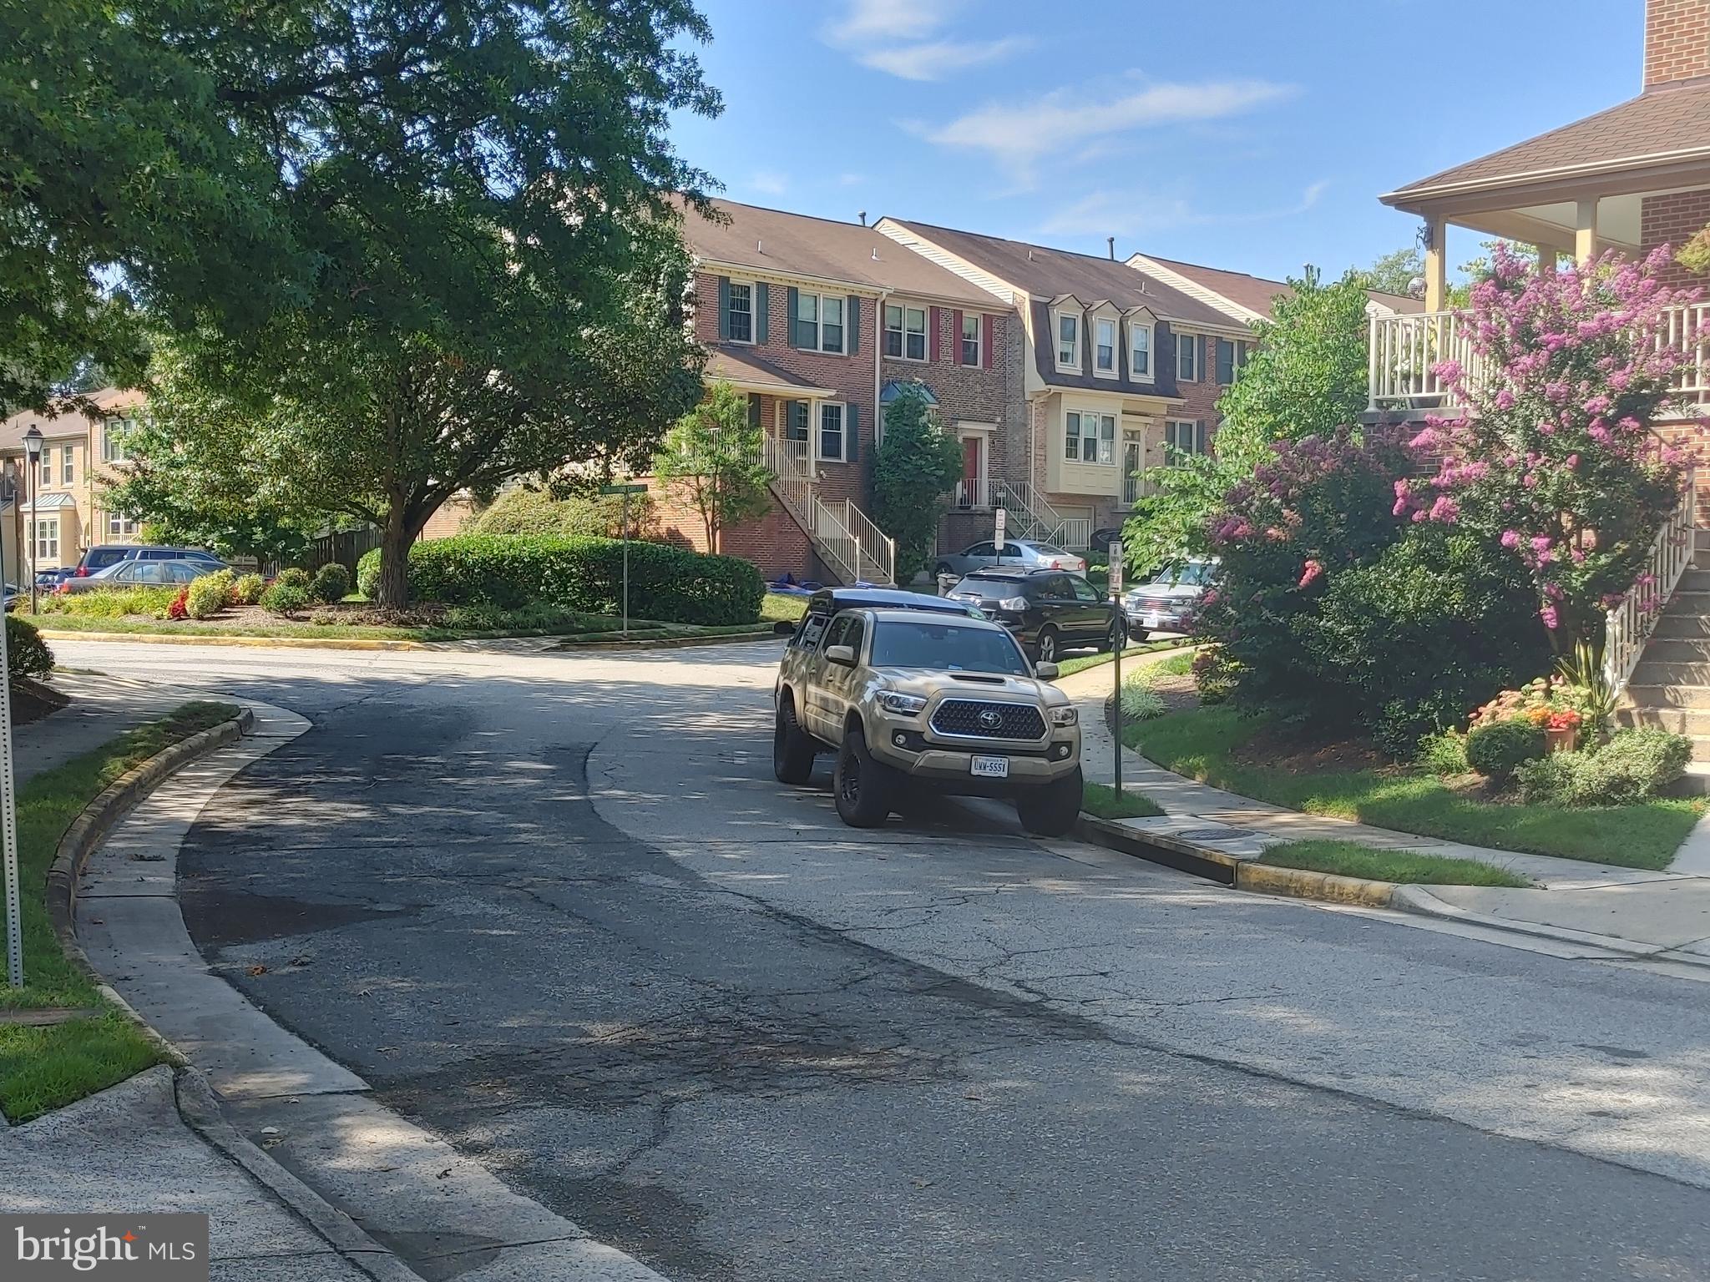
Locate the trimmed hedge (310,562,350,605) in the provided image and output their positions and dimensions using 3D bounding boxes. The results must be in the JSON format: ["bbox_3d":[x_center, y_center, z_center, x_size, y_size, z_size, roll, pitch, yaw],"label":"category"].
[{"bbox_3d":[-11.288,-1.251,43.600,0.880,0.920,0.880,0,2,-15],"label":"trimmed hedge"}]

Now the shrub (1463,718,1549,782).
[{"bbox_3d":[5.402,0.914,16.800,0.660,0.540,0.640,1,2,18],"label":"shrub"}]

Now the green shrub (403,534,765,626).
[{"bbox_3d":[-6.527,-1.411,45.500,9.100,1.850,2.100,1,1,21],"label":"green shrub"}]

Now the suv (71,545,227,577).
[{"bbox_3d":[-16.000,-1.320,48.500,5.200,1.870,2.000,0,2,-31],"label":"suv"}]

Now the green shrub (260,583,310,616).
[{"bbox_3d":[-11.547,-0.838,41.000,1.000,0.680,0.950,0,2,-16],"label":"green shrub"}]

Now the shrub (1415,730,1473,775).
[{"bbox_3d":[5.038,0.959,17.300,0.500,0.420,0.480,1,2,16],"label":"shrub"}]

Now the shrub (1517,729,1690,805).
[{"bbox_3d":[6.242,1.053,16.900,1.350,0.650,0.950,1,1,20],"label":"shrub"}]

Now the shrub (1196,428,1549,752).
[{"bbox_3d":[4.677,-0.465,18.300,2.950,2.800,2.400,1,1,23],"label":"shrub"}]

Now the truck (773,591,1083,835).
[{"bbox_3d":[0.530,0.530,18.800,1.950,1.980,5.420,3,2,-12],"label":"truck"}]

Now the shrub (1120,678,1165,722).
[{"bbox_3d":[3.616,0.740,25.500,0.560,0.550,0.550,1,1,8],"label":"shrub"}]

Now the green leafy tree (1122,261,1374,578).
[{"bbox_3d":[5.457,-2.299,28.000,3.500,5.700,3.400,1,2,11],"label":"green leafy tree"}]

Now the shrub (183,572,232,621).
[{"bbox_3d":[-13.660,-0.944,42.700,1.000,1.000,0.950,0,1,-18],"label":"shrub"}]

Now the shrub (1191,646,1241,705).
[{"bbox_3d":[4.639,0.446,26.000,0.650,0.780,0.650,0,2,10],"label":"shrub"}]

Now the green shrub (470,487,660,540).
[{"bbox_3d":[-6.958,-2.287,48.500,4.500,2.800,3.000,0,1,-9],"label":"green shrub"}]

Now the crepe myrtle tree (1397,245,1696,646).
[{"bbox_3d":[6.042,-1.278,17.700,2.600,4.300,2.500,1,2,19],"label":"crepe myrtle tree"}]

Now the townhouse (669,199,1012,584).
[{"bbox_3d":[-3.245,-7.173,58.536,11.600,11.350,12.500,2,2,44],"label":"townhouse"}]

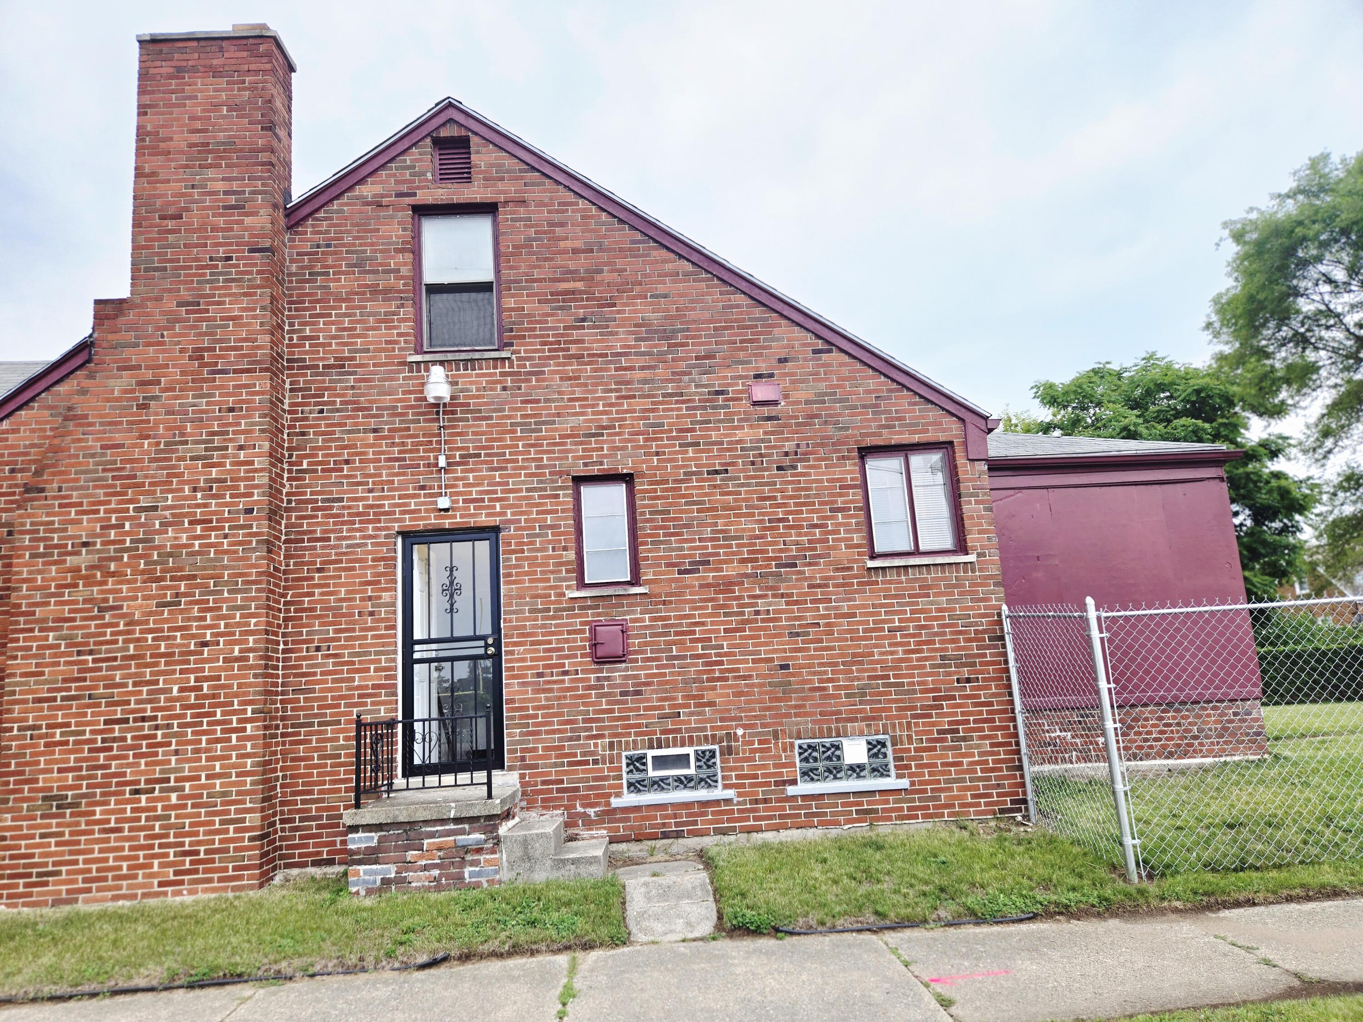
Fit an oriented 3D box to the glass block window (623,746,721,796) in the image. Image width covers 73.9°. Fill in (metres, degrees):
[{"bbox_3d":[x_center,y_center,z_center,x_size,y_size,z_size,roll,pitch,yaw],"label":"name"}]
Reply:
[{"bbox_3d":[-0.078,2.234,7.779,0.819,0.373,0.100,-3,-11,-3],"label":"glass block window"}]

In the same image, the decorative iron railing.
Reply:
[{"bbox_3d":[-1.967,1.933,7.264,1.030,0.694,0.835,-3,-11,-3],"label":"decorative iron railing"}]

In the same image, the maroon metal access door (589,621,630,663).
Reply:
[{"bbox_3d":[-0.623,1.140,7.916,0.311,0.374,0.070,-3,-11,-3],"label":"maroon metal access door"}]

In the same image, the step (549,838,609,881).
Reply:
[{"bbox_3d":[-0.788,2.770,7.206,0.366,0.174,0.750,-3,-11,-3],"label":"step"}]

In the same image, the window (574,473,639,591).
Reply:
[{"bbox_3d":[-0.672,0.196,8.154,0.544,1.010,0.120,-3,-11,-3],"label":"window"}]

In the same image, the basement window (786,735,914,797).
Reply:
[{"bbox_3d":[1.423,2.192,7.830,1.038,0.453,0.160,-3,-11,-3],"label":"basement window"}]

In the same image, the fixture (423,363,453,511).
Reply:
[{"bbox_3d":[-2.164,-0.671,8.066,0.237,1.306,0.280,-3,-11,-3],"label":"fixture"}]

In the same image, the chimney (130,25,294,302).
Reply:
[{"bbox_3d":[-4.361,-3.183,8.487,1.277,2.792,0.510,-3,-11,-3],"label":"chimney"}]

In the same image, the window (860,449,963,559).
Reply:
[{"bbox_3d":[2.103,-0.073,8.304,0.879,1.007,0.120,-3,-11,-3],"label":"window"}]

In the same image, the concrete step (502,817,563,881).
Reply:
[{"bbox_3d":[-1.165,2.693,7.208,0.378,0.373,0.750,-3,-11,-3],"label":"concrete step"}]

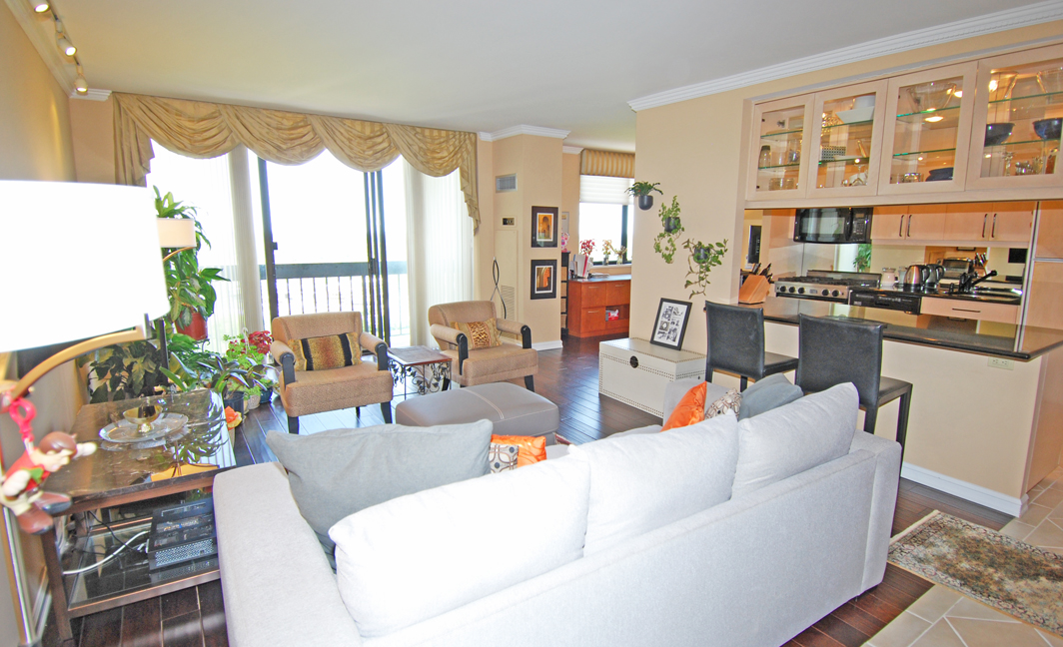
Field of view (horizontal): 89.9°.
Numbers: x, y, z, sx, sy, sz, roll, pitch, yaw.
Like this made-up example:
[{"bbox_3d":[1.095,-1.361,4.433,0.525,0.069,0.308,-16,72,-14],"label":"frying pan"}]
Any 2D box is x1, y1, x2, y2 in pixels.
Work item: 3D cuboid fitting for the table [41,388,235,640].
[{"bbox_3d":[-1.863,0.791,2.624,0.630,0.535,1.310,-7,13,-34],"label":"table"}]

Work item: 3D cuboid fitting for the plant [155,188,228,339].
[{"bbox_3d":[-2.900,-0.473,4.451,0.620,1.270,0.580,-7,13,-34],"label":"plant"}]

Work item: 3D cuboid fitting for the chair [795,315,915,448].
[{"bbox_3d":[1.886,0.457,3.139,0.510,1.010,0.430,-7,13,-34],"label":"chair"}]

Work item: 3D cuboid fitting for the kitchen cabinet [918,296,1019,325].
[{"bbox_3d":[3.910,0.274,4.734,0.600,0.890,0.665,-7,13,-34],"label":"kitchen cabinet"}]

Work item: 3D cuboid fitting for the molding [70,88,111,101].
[{"bbox_3d":[-3.637,-1.890,4.388,0.270,0.090,0.085,-7,13,-34],"label":"molding"}]

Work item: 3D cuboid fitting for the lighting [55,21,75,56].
[{"bbox_3d":[-2.388,-1.463,2.729,0.110,0.175,0.075,5,12,22],"label":"lighting"}]

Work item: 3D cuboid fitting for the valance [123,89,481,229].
[{"bbox_3d":[-1.987,-1.490,5.330,3.365,1.101,0.170,-7,13,-34],"label":"valance"}]

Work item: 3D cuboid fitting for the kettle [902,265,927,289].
[{"bbox_3d":[3.648,-0.426,5.040,0.160,0.250,0.220,-7,13,-34],"label":"kettle"}]

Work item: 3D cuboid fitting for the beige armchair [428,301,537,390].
[{"bbox_3d":[-0.447,0.256,4.810,0.720,0.800,0.780,-7,12,-32],"label":"beige armchair"}]

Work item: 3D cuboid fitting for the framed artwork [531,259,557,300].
[{"bbox_3d":[0.166,-0.537,6.448,0.405,0.485,0.030,-7,13,-34],"label":"framed artwork"}]

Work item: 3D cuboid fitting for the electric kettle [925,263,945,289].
[{"bbox_3d":[3.935,-0.443,5.188,0.160,0.240,0.210,-7,13,-34],"label":"electric kettle"}]

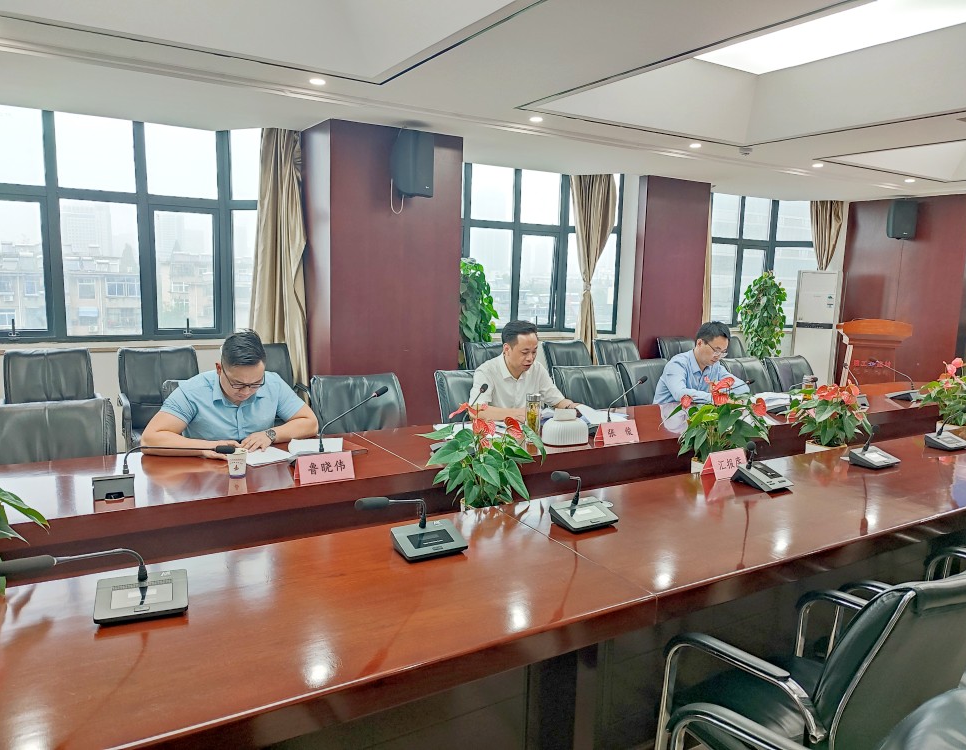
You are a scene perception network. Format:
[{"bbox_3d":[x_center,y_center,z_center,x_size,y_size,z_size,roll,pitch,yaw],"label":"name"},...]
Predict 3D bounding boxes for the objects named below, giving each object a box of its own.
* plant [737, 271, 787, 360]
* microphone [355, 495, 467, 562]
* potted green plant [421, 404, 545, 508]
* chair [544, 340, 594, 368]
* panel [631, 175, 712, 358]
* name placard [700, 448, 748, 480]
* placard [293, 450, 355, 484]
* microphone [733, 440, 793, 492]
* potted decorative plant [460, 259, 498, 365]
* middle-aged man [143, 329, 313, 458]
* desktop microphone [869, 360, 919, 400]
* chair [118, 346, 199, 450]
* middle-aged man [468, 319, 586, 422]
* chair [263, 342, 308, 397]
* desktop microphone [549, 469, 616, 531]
[{"bbox_3d":[2.924,-0.289,7.582,0.480,1.600,0.480,-3,9,-31],"label":"plant"},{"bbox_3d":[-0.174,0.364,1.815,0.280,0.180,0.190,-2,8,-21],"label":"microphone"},{"bbox_3d":[-0.003,0.353,2.612,0.430,0.500,0.430,2,8,0],"label":"potted green plant"},{"bbox_3d":[0.793,0.241,5.880,0.570,0.991,0.600,-3,9,-31],"label":"chair"},{"bbox_3d":[1.918,-0.751,7.488,0.870,2.500,0.180,-3,9,-31],"label":"panel"},{"bbox_3d":[0.990,0.358,2.940,0.201,0.103,0.087,-3,9,-31],"label":"name placard"},{"bbox_3d":[-0.572,0.333,2.612,0.200,0.096,0.080,-3,9,-31],"label":"placard"},{"bbox_3d":[1.075,0.335,2.797,0.221,0.194,0.166,-3,9,-31],"label":"microphone"},{"bbox_3d":[-0.120,-0.197,6.440,0.500,1.663,0.500,-3,9,-31],"label":"potted decorative plant"},{"bbox_3d":[-1.103,0.413,3.170,0.700,1.261,0.800,-3,9,-31],"label":"middle-aged man"},{"bbox_3d":[2.910,0.029,5.107,0.150,0.257,0.332,-3,9,-31],"label":"desktop microphone"},{"bbox_3d":[-1.942,0.357,4.428,0.570,0.991,0.600,-3,9,-31],"label":"chair"},{"bbox_3d":[0.181,0.329,4.002,0.640,1.279,0.800,-3,9,-31],"label":"middle-aged man"},{"bbox_3d":[-1.588,0.271,5.382,0.580,0.950,0.620,-3,9,-31],"label":"chair"},{"bbox_3d":[0.299,0.381,2.299,0.257,0.198,0.122,-3,9,-31],"label":"desktop microphone"}]

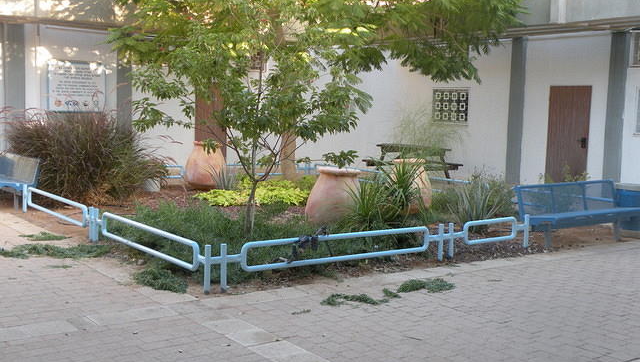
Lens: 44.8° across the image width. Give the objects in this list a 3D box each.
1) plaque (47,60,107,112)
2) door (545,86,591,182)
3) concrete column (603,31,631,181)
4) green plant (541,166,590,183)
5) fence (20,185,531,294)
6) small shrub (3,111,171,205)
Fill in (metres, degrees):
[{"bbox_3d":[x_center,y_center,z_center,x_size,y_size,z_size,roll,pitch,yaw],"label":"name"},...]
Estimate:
[{"bbox_3d":[-5.381,-2.086,17.247,1.293,1.113,0.050,-2,7,-36],"label":"plaque"},{"bbox_3d":[4.945,-0.833,15.483,0.080,2.110,0.977,-2,7,-36],"label":"door"},{"bbox_3d":[5.575,-1.250,14.632,0.270,3.131,0.330,-2,7,-36],"label":"concrete column"},{"bbox_3d":[3.591,0.222,11.450,0.800,0.860,0.720,3,5,17],"label":"green plant"},{"bbox_3d":[-0.839,0.423,9.773,4.233,0.380,5.437,-2,7,-36],"label":"fence"},{"bbox_3d":[-3.939,-0.399,13.100,2.500,1.460,1.950,0,5,-17],"label":"small shrub"}]

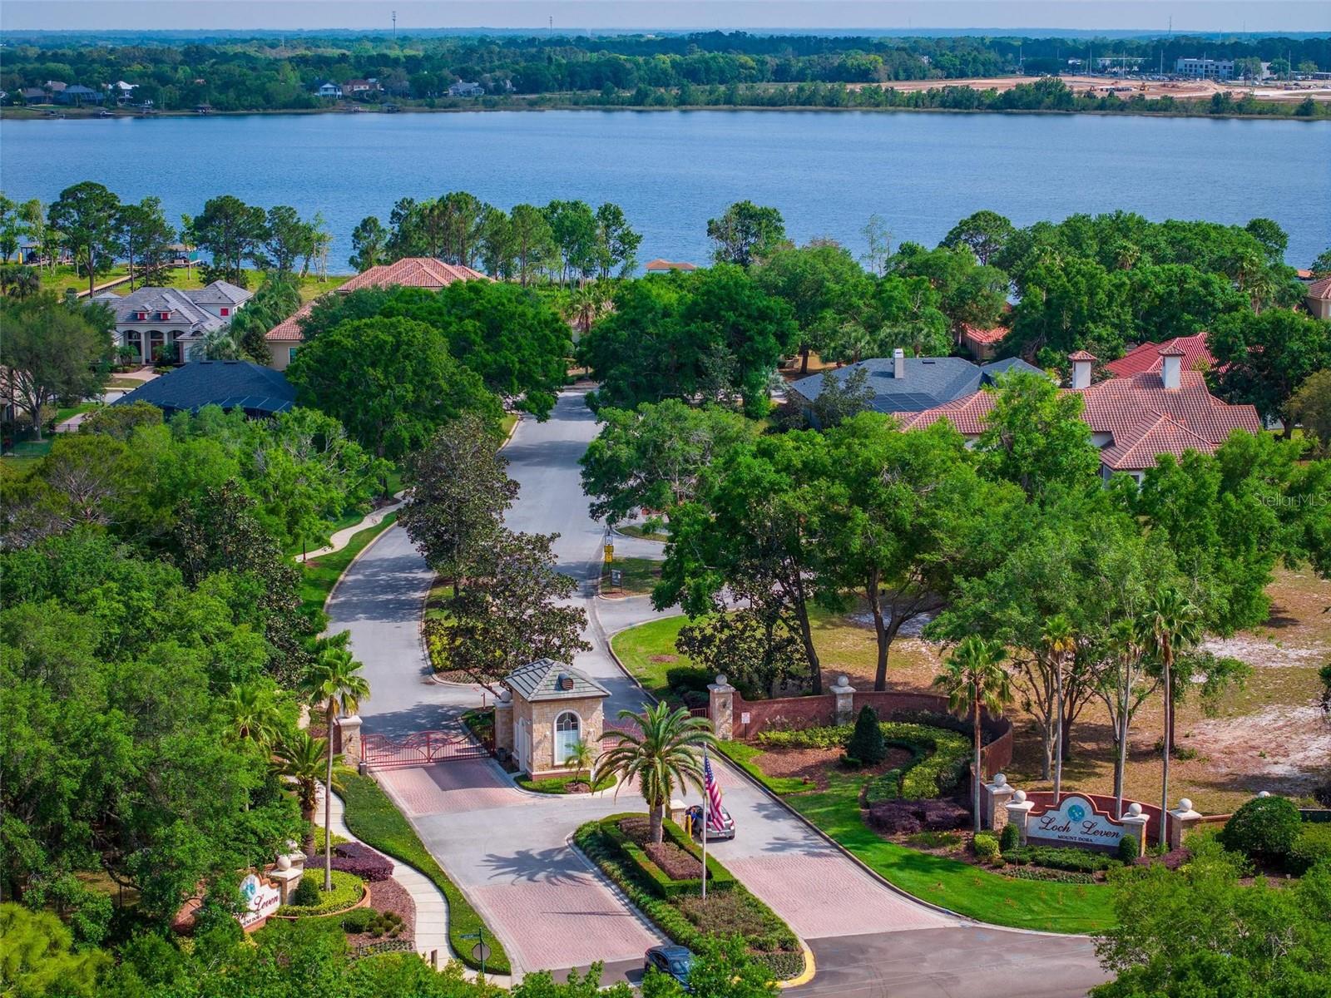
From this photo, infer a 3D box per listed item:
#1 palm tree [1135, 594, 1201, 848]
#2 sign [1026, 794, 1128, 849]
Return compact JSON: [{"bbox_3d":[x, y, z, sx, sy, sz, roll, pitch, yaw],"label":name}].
[{"bbox_3d":[26.184,11.339,139.703,3.400,13.840,3.400,2,10,10],"label":"palm tree"},{"bbox_3d":[21.423,16.777,139.930,5.300,3.050,0.450,5,11,24],"label":"sign"}]

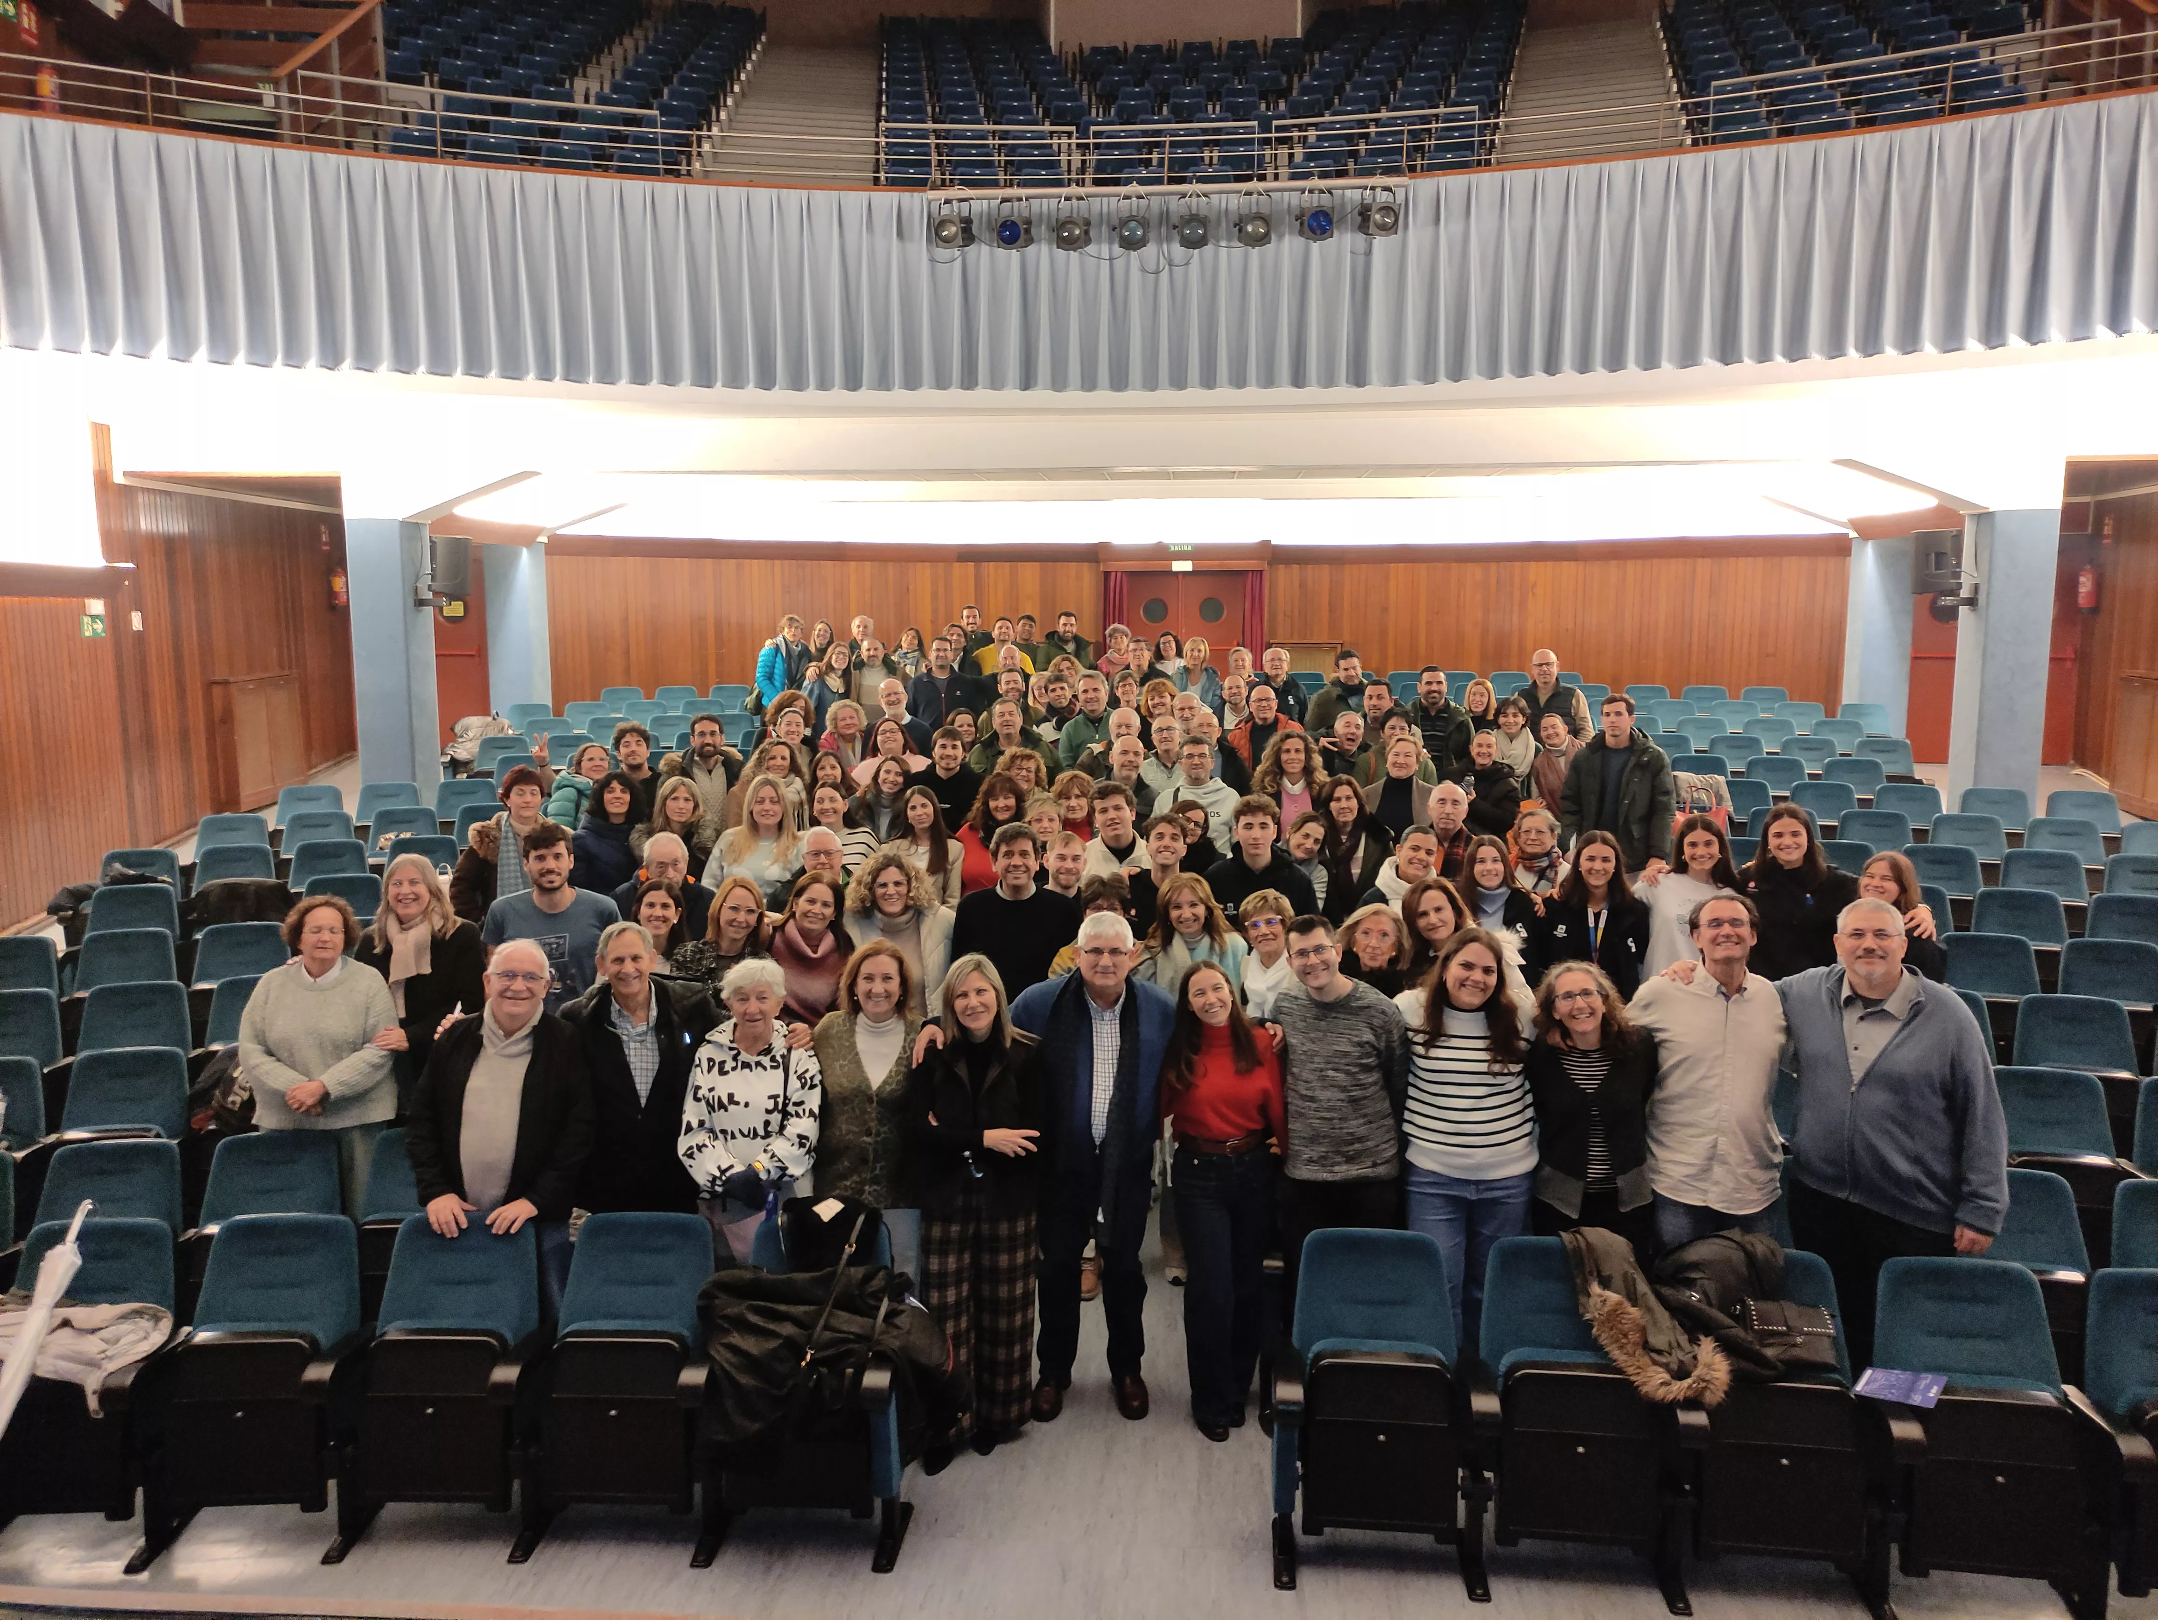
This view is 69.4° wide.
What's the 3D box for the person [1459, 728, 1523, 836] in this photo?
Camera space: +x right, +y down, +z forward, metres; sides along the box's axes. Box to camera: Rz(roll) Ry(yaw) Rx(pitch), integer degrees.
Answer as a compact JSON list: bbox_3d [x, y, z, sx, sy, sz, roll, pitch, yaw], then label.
[{"bbox_3d":[2.289,0.369,8.865,0.500,1.652,0.340,1,8,12],"label":"person"}]

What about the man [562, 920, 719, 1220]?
[{"bbox_3d":[-1.461,1.205,5.167,0.600,1.700,0.340,-2,7,-13],"label":"man"}]

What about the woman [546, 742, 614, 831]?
[{"bbox_3d":[-3.078,0.383,9.906,0.520,1.595,0.380,-4,9,-27],"label":"woman"}]

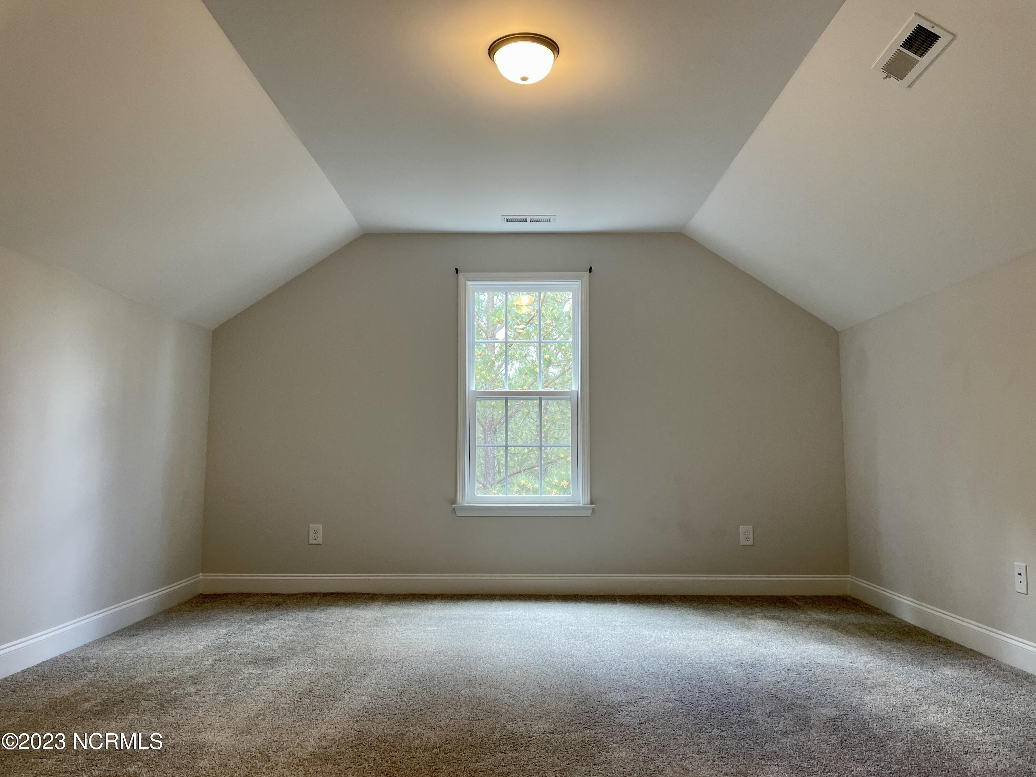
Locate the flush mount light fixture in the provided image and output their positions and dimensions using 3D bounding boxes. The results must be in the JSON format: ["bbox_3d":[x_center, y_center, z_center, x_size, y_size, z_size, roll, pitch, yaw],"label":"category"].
[{"bbox_3d":[0.023,-1.222,2.939,0.275,0.125,0.275,0,-5,0],"label":"flush mount light fixture"}]

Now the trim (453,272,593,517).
[{"bbox_3d":[0.040,0.031,5.208,0.932,1.637,0.090,0,-5,0],"label":"trim"}]

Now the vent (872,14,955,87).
[{"bbox_3d":[1.348,-1.150,2.667,0.148,0.018,0.345,33,-4,3],"label":"vent"}]

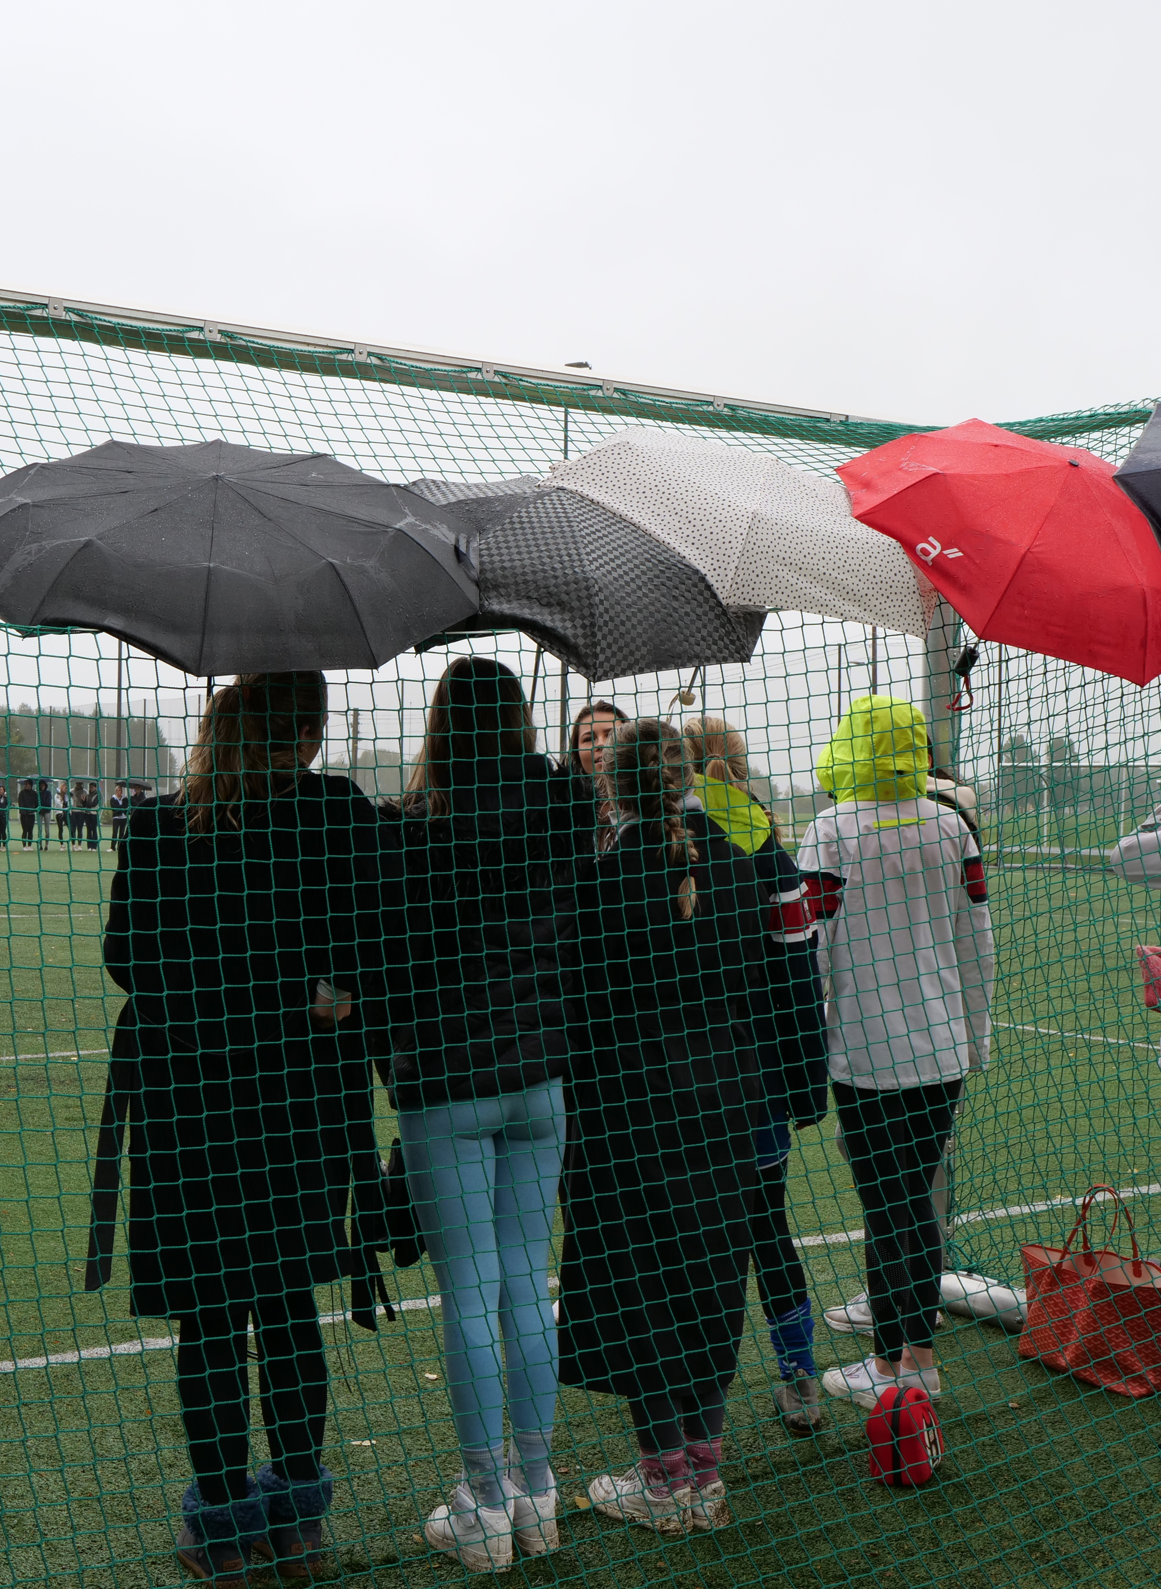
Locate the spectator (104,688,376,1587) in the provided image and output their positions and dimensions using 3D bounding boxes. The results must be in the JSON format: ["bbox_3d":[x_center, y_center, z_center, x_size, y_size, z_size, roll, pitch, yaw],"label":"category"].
[{"bbox_3d":[-0.636,0.613,3.770,0.540,1.730,0.380,1,0,-22],"label":"spectator"}]

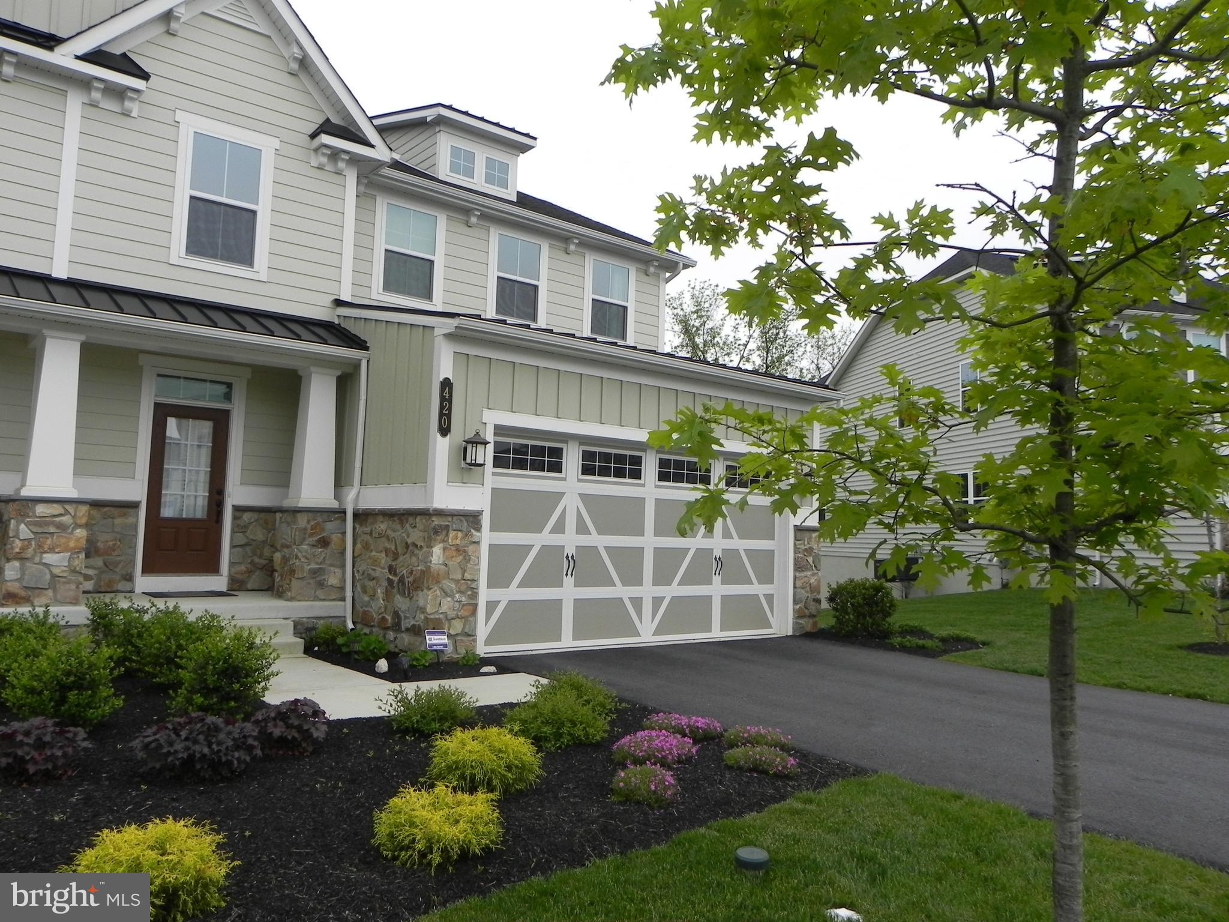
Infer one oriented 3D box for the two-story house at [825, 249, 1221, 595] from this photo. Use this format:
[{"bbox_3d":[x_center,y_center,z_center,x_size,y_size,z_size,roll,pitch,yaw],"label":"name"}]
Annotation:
[{"bbox_3d":[15.804,-0.803,28.442,13.000,10.924,19.270,3,-5,-12],"label":"two-story house"}]

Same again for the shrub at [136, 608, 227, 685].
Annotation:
[{"bbox_3d":[-3.737,1.601,7.990,0.729,0.642,0.708,5,-5,-39],"label":"shrub"}]

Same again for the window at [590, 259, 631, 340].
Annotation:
[{"bbox_3d":[-0.071,-2.683,15.543,0.820,1.290,0.100,5,-5,-39],"label":"window"}]

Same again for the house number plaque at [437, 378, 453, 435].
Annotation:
[{"bbox_3d":[-1.744,-0.551,9.529,0.149,0.629,0.025,6,-6,-39],"label":"house number plaque"}]

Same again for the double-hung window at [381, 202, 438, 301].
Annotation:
[{"bbox_3d":[-2.902,-2.941,13.086,0.830,1.300,0.100,6,-6,-39],"label":"double-hung window"}]

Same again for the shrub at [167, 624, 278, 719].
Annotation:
[{"bbox_3d":[-2.870,1.546,6.793,0.754,0.672,0.754,5,-5,-39],"label":"shrub"}]

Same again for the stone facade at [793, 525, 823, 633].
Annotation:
[{"bbox_3d":[2.656,1.690,13.210,0.610,1.500,0.280,5,-5,-39],"label":"stone facade"}]

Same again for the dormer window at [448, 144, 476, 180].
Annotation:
[{"bbox_3d":[-2.524,-4.964,15.370,0.520,0.510,0.080,6,-6,-39],"label":"dormer window"}]

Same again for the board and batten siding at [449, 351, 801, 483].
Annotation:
[{"bbox_3d":[0.523,-0.237,11.437,5.780,1.370,0.080,5,-5,-39],"label":"board and batten siding"}]

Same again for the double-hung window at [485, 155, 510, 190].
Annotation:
[{"bbox_3d":[-2.002,-4.917,15.793,0.500,0.500,0.080,6,-6,-39],"label":"double-hung window"}]

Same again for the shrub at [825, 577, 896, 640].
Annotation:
[{"bbox_3d":[3.470,2.055,12.973,0.965,0.852,0.965,5,-5,-39],"label":"shrub"}]

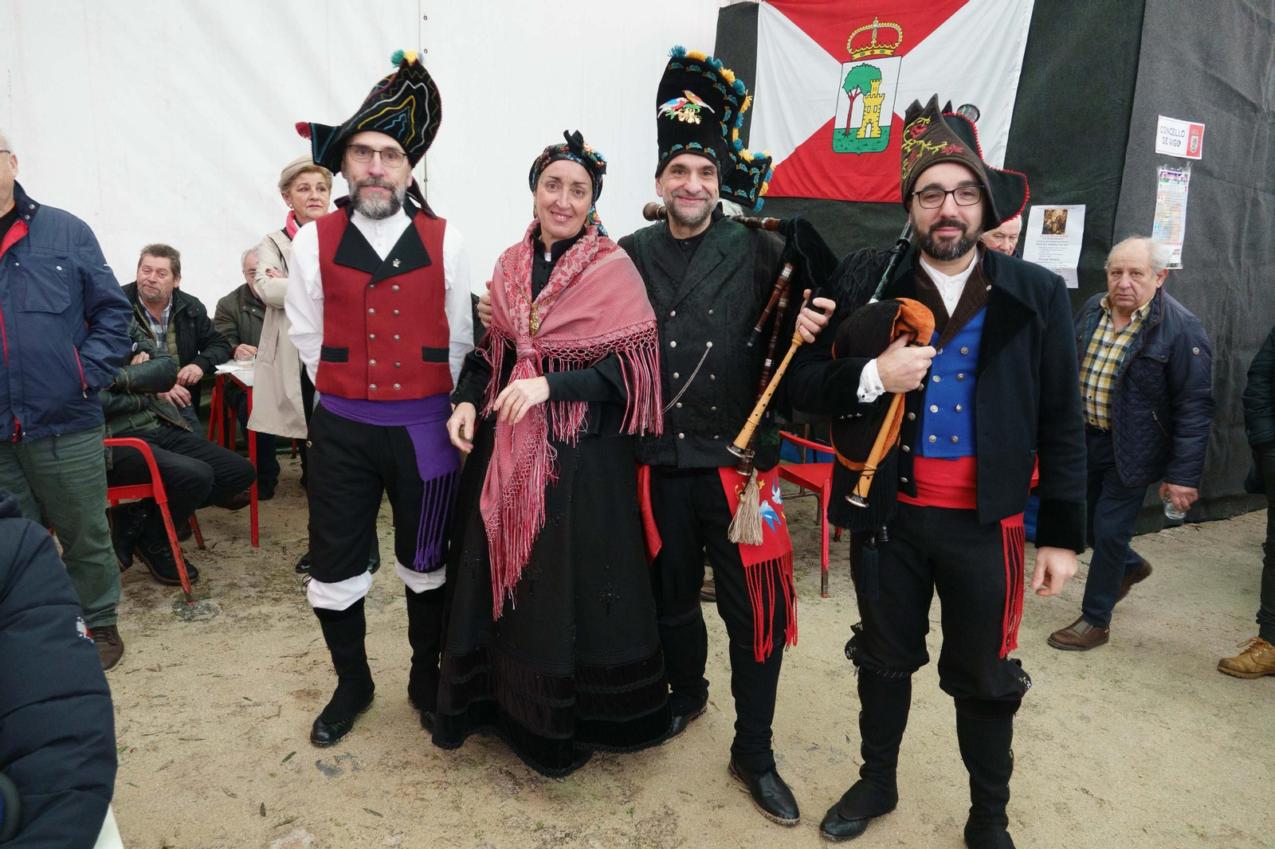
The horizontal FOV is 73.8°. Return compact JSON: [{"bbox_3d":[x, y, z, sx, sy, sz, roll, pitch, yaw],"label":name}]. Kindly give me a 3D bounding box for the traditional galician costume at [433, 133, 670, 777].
[{"bbox_3d":[-0.202,0.081,2.383,0.660,1.660,0.580,3,11,8],"label":"traditional galician costume"}]

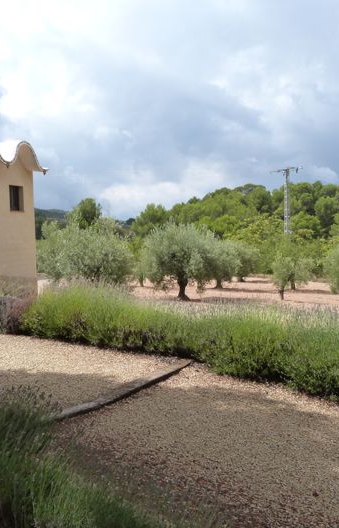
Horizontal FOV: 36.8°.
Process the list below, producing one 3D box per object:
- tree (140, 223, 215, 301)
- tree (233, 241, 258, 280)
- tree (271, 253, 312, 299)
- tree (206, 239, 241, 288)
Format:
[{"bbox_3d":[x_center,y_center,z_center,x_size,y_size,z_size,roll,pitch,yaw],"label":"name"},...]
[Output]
[{"bbox_3d":[0.449,-0.125,25.400,3.740,3.890,3.630,-1,3,0],"label":"tree"},{"bbox_3d":[4.980,-0.208,35.200,2.560,2.840,2.480,-1,3,0],"label":"tree"},{"bbox_3d":[6.039,0.599,25.400,1.950,2.350,1.890,-1,3,0],"label":"tree"},{"bbox_3d":[2.966,-0.030,30.800,2.910,3.030,2.820,-1,3,0],"label":"tree"}]

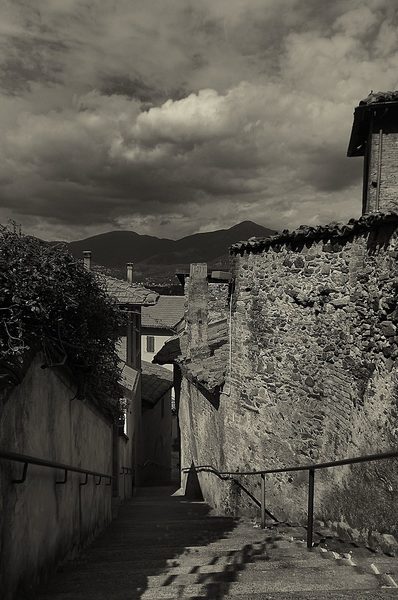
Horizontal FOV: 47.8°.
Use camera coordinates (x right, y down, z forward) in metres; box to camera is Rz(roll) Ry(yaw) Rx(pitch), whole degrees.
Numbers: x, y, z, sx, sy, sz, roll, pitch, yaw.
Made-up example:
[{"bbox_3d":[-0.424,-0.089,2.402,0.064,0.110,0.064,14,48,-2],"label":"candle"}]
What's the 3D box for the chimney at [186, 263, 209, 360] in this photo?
[{"bbox_3d":[-0.042,0.369,14.400,0.650,3.100,0.620,0,3,-5],"label":"chimney"}]

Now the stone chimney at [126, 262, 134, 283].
[{"bbox_3d":[-2.584,-1.029,17.000,0.290,0.780,0.290,0,3,-5],"label":"stone chimney"}]

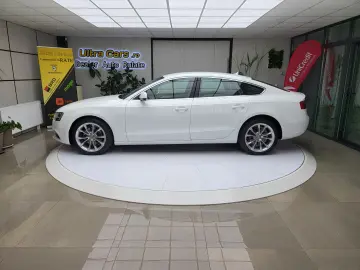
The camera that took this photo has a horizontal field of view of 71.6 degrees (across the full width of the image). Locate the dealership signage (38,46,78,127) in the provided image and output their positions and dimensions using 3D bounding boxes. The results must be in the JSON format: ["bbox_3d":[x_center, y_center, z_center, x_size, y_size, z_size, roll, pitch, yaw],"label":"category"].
[{"bbox_3d":[-3.280,-1.269,6.809,0.850,2.100,0.150,-7,15,-29],"label":"dealership signage"}]

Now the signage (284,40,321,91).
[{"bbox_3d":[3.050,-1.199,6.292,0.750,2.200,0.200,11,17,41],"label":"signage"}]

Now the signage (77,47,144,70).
[{"bbox_3d":[-2.100,-2.303,7.576,2.150,0.600,0.080,0,13,0],"label":"signage"}]

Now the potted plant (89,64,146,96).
[{"bbox_3d":[-1.750,-1.123,7.130,1.550,1.680,1.200,0,13,0],"label":"potted plant"}]

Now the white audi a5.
[{"bbox_3d":[0.020,-0.525,4.918,4.710,1.390,1.850,0,13,0],"label":"white audi a5"}]

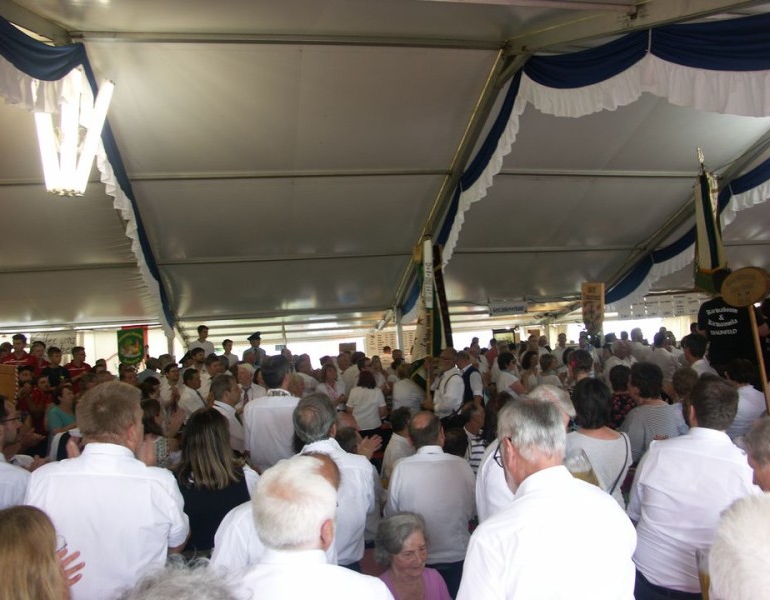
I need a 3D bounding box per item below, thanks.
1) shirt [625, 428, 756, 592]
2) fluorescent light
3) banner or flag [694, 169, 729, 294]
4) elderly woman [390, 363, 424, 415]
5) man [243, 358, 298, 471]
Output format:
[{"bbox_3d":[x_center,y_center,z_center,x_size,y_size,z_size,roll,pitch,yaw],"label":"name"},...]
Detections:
[{"bbox_3d":[1.282,0.864,2.680,0.520,0.640,0.310,-5,-5,8],"label":"shirt"},{"bbox_3d":[-3.524,-1.883,7.370,0.800,1.280,0.780,-3,-3,-10],"label":"fluorescent light"},{"bbox_3d":[3.177,-0.681,6.271,0.330,1.240,0.250,-3,-3,0],"label":"banner or flag"},{"bbox_3d":[0.322,1.564,7.832,0.470,1.600,0.350,-3,-5,-12],"label":"elderly woman"},{"bbox_3d":[-0.704,1.266,4.475,0.520,1.770,0.340,-5,-5,7],"label":"man"}]

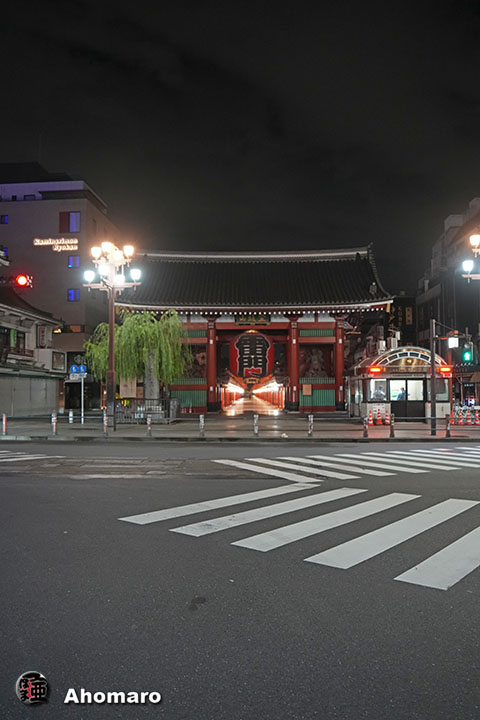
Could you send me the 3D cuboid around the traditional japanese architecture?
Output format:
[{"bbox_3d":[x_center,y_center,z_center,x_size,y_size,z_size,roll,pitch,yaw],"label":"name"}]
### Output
[{"bbox_3d":[0.906,-1.962,42.483,17.300,11.900,11.200,0,-3,1],"label":"traditional japanese architecture"}]

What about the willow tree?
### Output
[{"bbox_3d":[-5.601,0.270,33.038,5.700,6.020,5.300,0,-3,0],"label":"willow tree"}]

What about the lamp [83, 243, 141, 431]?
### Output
[{"bbox_3d":[-5.217,-0.990,24.597,2.500,7.730,2.500,0,-3,0],"label":"lamp"}]

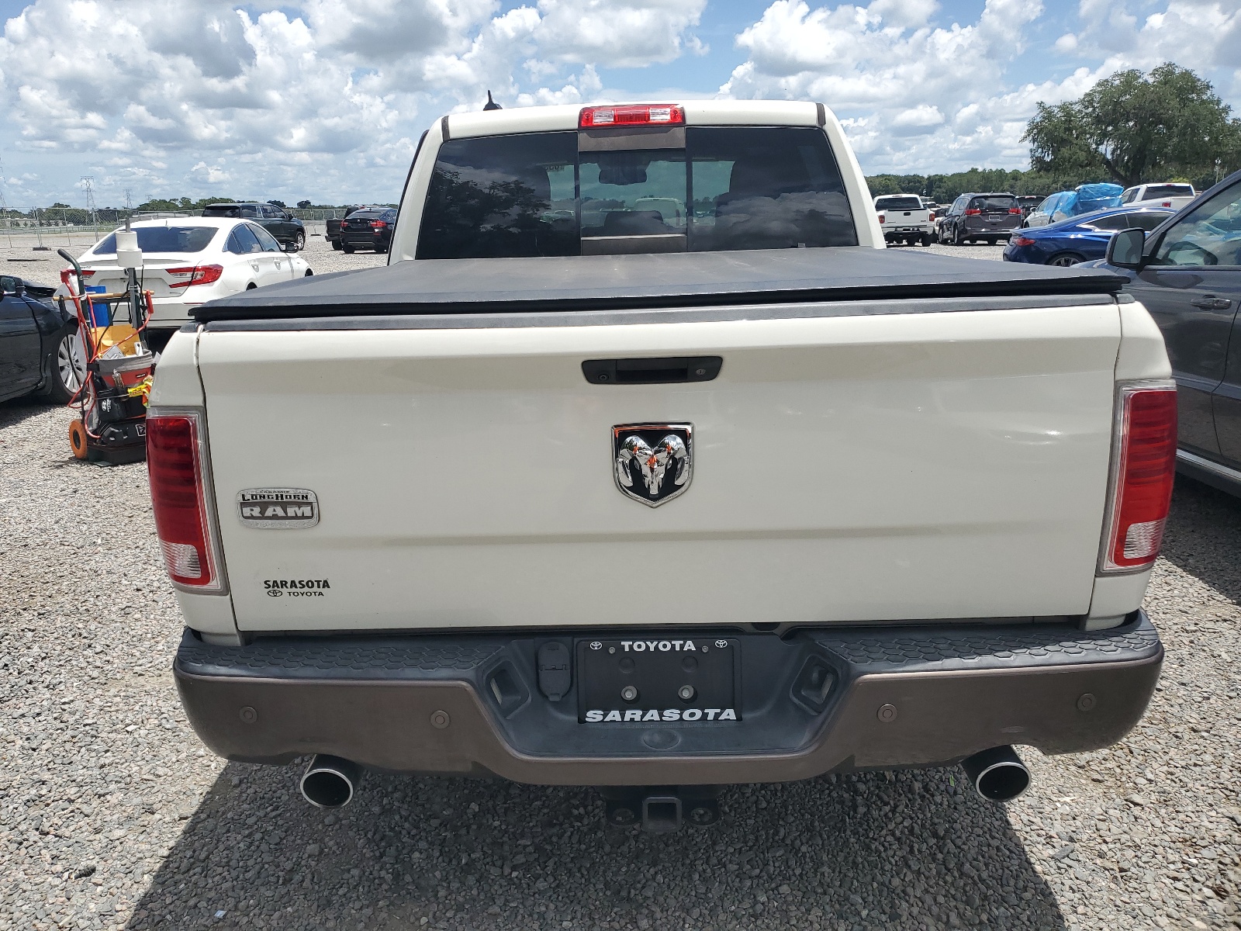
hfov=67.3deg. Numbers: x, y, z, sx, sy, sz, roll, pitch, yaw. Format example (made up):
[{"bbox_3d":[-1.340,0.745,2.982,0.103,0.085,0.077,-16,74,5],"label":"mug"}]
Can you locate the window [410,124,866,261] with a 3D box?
[{"bbox_3d":[0.052,-0.989,3.378,1.600,0.430,0.130,-1,16,1],"label":"window"}]

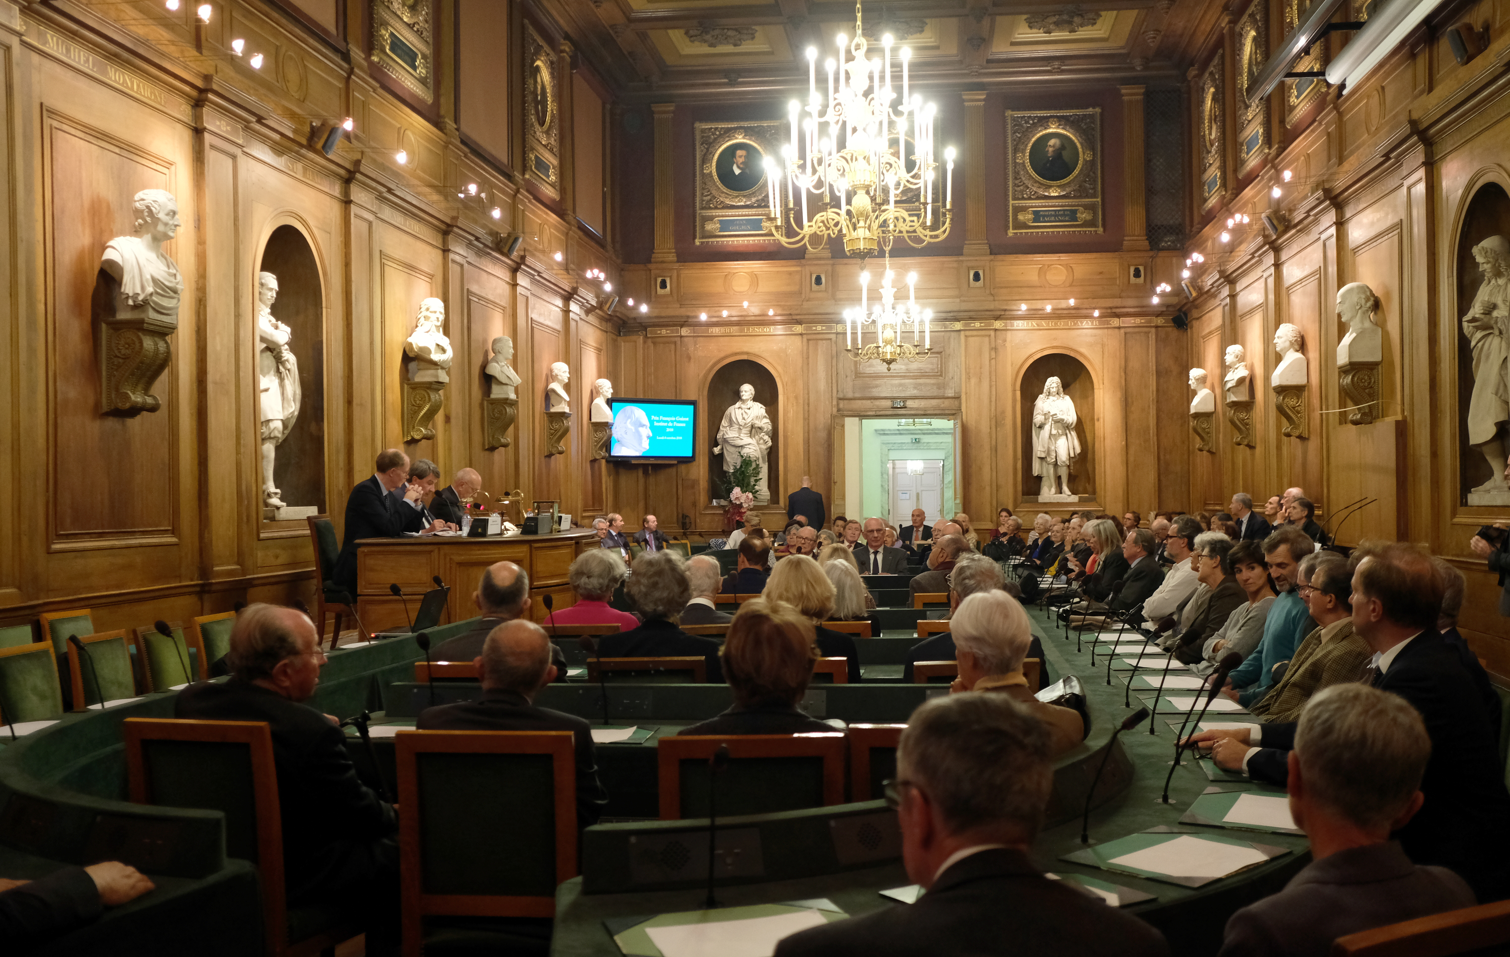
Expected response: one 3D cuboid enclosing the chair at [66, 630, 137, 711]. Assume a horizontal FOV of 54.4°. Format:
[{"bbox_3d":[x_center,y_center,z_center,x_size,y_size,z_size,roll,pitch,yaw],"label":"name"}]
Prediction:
[{"bbox_3d":[-2.553,1.170,6.207,0.530,1.000,0.450,-1,-1,9],"label":"chair"}]

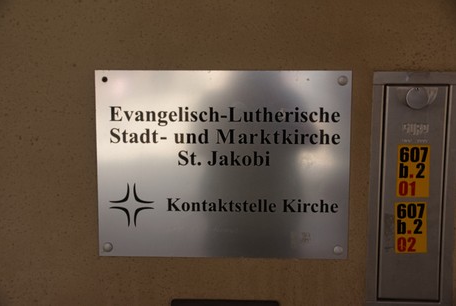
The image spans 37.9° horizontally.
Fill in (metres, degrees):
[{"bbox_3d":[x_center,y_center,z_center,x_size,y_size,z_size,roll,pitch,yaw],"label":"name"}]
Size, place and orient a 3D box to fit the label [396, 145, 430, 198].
[{"bbox_3d":[0.293,0.029,1.046,0.051,0.084,0.002,0,7,2],"label":"label"}]

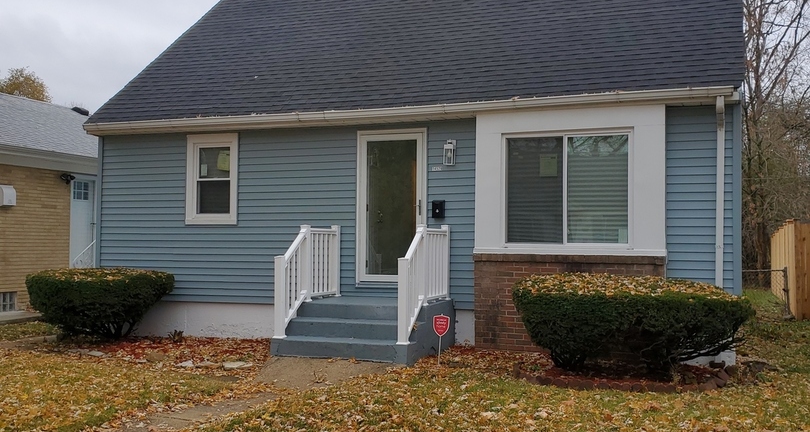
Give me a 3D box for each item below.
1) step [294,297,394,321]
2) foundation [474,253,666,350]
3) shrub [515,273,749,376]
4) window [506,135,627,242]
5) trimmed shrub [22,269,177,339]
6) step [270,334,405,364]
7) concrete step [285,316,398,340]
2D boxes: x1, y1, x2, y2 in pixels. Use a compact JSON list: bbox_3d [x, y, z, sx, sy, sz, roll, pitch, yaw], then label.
[{"bbox_3d":[-0.365,1.212,10.548,1.740,0.190,1.080,0,-2,21],"label":"step"},{"bbox_3d":[2.035,1.120,10.084,2.330,1.270,0.320,0,-2,21],"label":"foundation"},{"bbox_3d":[2.473,1.200,8.965,2.500,1.100,1.320,0,-2,21],"label":"shrub"},{"bbox_3d":[1.994,-0.333,10.038,1.540,1.390,0.100,0,-2,21],"label":"window"},{"bbox_3d":[-4.428,1.278,11.718,1.950,1.060,1.450,0,-2,21],"label":"trimmed shrub"},{"bbox_3d":[-0.734,1.577,9.602,1.760,0.200,0.340,0,-2,21],"label":"step"},{"bbox_3d":[-0.618,1.387,9.901,1.740,0.200,0.350,0,-2,21],"label":"concrete step"}]

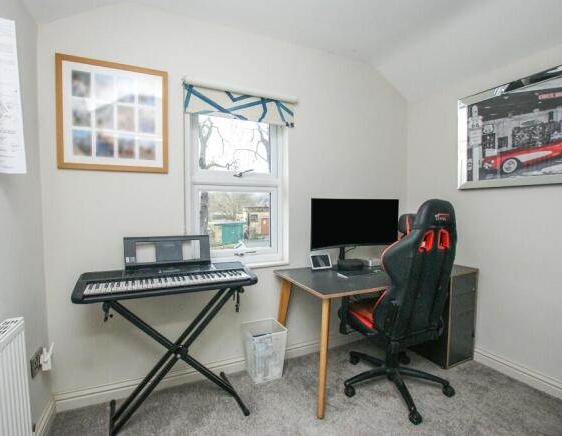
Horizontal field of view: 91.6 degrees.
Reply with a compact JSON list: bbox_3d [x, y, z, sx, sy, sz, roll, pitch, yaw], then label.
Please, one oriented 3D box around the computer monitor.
[{"bbox_3d":[0.544,0.140,2.188,0.810,0.570,0.260,-1,3,-22],"label":"computer monitor"}]

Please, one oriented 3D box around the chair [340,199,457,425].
[{"bbox_3d":[0.798,0.536,1.886,0.700,1.310,0.700,-1,3,-24],"label":"chair"}]

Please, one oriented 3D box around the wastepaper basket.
[{"bbox_3d":[-0.127,0.999,2.050,0.262,0.362,0.240,-1,3,-27],"label":"wastepaper basket"}]

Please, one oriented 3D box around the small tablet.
[{"bbox_3d":[0.330,0.359,2.239,0.178,0.118,0.065,-1,3,-22],"label":"small tablet"}]

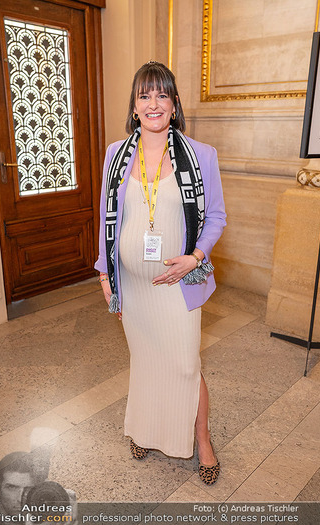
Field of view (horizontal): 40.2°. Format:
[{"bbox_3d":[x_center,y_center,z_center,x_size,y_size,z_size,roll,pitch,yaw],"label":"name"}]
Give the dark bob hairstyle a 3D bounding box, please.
[{"bbox_3d":[-0.014,-0.597,1.594,0.220,0.250,0.240,2,18,6],"label":"dark bob hairstyle"}]

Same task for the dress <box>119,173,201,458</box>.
[{"bbox_3d":[-0.001,0.204,1.824,0.370,1.240,0.340,7,19,20],"label":"dress"}]

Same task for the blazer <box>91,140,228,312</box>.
[{"bbox_3d":[0.006,-0.156,1.719,0.520,0.650,0.320,7,19,19],"label":"blazer"}]

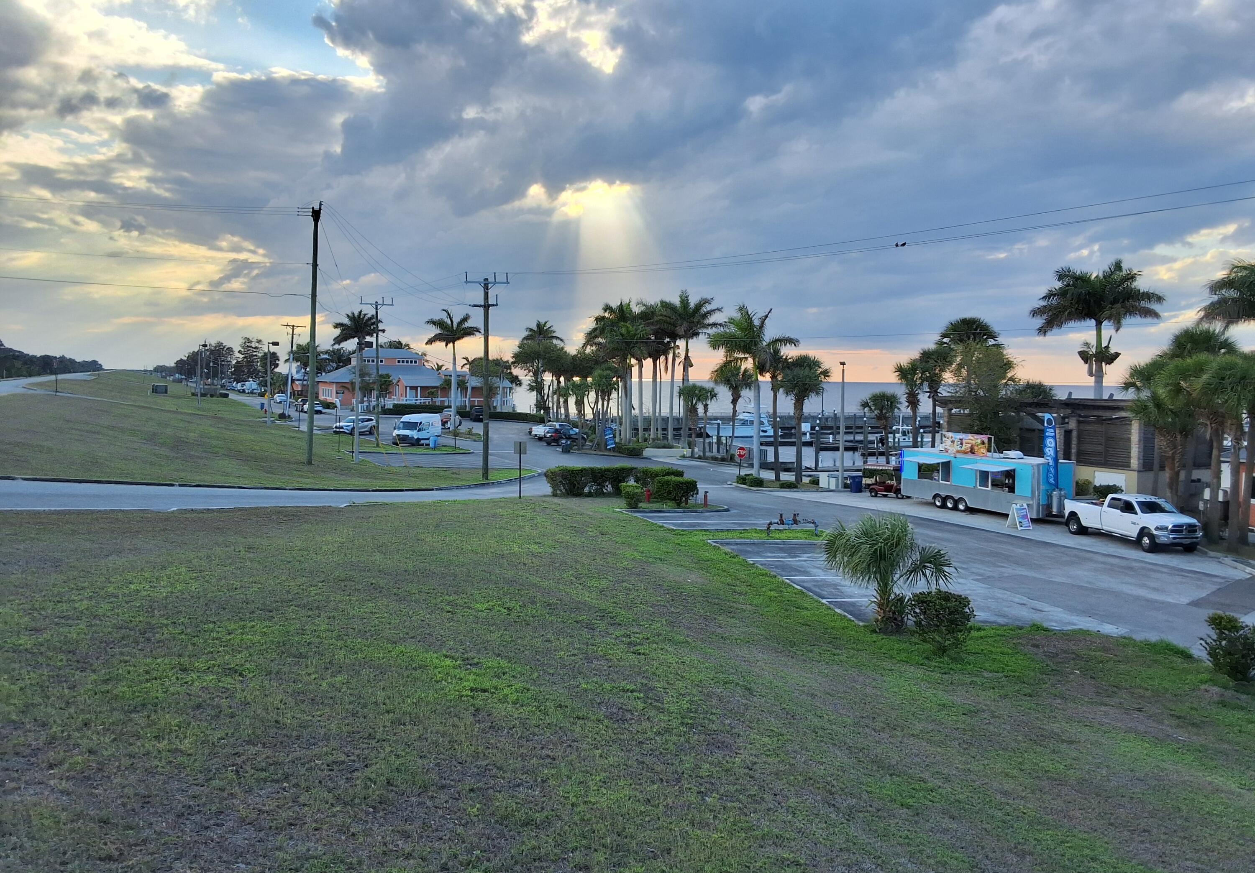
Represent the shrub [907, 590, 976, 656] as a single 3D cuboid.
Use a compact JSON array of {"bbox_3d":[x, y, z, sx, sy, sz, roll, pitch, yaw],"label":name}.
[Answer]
[{"bbox_3d":[7.278,4.333,23.550,1.500,1.400,1.420,2,3,17],"label":"shrub"}]

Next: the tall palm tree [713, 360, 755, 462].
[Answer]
[{"bbox_3d":[7.869,-1.983,75.840,3.200,7.800,3.200,1,3,0],"label":"tall palm tree"}]

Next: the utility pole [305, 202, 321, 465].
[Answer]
[{"bbox_3d":[-17.497,-5.733,56.582,0.550,14.700,0.450,2,3,-17],"label":"utility pole"}]

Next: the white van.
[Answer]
[{"bbox_3d":[-18.742,-0.662,91.162,2.030,2.750,6.100,1,3,11],"label":"white van"}]

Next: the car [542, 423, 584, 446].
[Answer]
[{"bbox_3d":[-6.155,-0.024,99.003,1.880,1.660,4.700,3,4,39],"label":"car"}]

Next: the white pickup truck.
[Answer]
[{"bbox_3d":[20.763,3.419,41.977,2.320,1.960,6.450,0,3,-10],"label":"white pickup truck"}]

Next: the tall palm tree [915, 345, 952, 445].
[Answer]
[{"bbox_3d":[19.186,-1.322,63.511,2.390,8.680,2.390,2,3,17],"label":"tall palm tree"}]

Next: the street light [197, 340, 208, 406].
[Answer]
[{"bbox_3d":[-56.470,-8.334,134.763,1.200,8.340,0.350,0,3,-11],"label":"street light"}]

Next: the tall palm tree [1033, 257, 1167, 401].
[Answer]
[{"bbox_3d":[26.974,-3.440,57.700,7.200,13.240,7.200,2,4,25],"label":"tall palm tree"}]

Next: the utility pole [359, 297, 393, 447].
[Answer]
[{"bbox_3d":[-22.054,-5.700,89.622,3.000,13.300,0.350,-1,4,-22],"label":"utility pole"}]

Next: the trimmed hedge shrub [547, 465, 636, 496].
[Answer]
[{"bbox_3d":[-1.946,2.355,54.267,5.030,1.620,1.900,1,3,0],"label":"trimmed hedge shrub"}]

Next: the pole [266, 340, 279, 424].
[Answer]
[{"bbox_3d":[-36.654,-5.592,104.587,1.500,8.680,0.500,-1,4,-21],"label":"pole"}]

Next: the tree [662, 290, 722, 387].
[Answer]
[{"bbox_3d":[5.487,-5.704,86.447,5.400,13.460,5.400,1,3,0],"label":"tree"}]

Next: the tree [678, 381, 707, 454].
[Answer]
[{"bbox_3d":[5.426,-1.450,84.972,2.460,6.200,2.460,1,3,4],"label":"tree"}]

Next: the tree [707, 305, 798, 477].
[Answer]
[{"bbox_3d":[8.367,-2.969,66.678,6.000,11.320,5.700,1,3,7],"label":"tree"}]

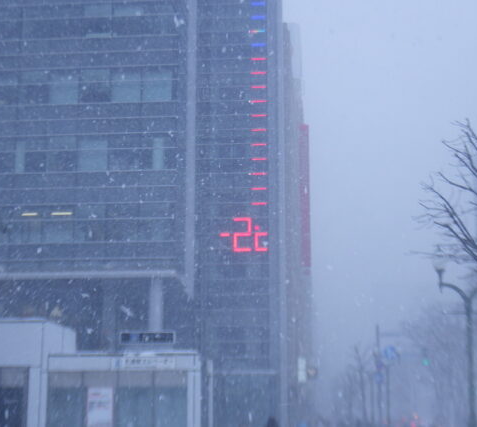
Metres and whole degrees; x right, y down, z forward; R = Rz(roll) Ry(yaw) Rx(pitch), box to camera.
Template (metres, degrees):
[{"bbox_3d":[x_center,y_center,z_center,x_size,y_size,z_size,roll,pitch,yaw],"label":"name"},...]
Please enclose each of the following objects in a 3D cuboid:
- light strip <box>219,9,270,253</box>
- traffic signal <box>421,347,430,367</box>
[{"bbox_3d":[0.337,-5.095,60.008,2.890,14.940,0.200,-1,-13,5],"label":"light strip"},{"bbox_3d":[11.025,8.447,60.000,0.400,1.160,0.350,-1,-13,5],"label":"traffic signal"}]

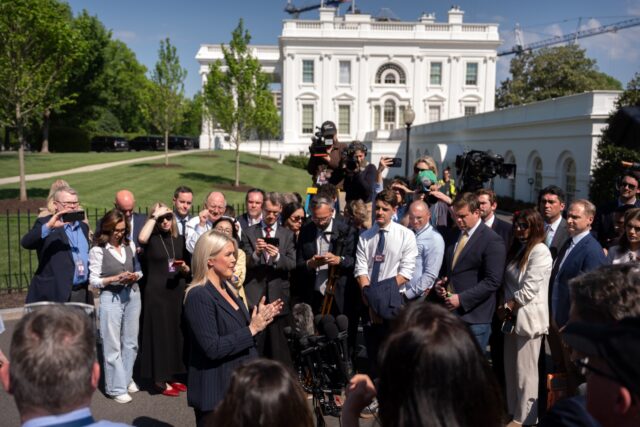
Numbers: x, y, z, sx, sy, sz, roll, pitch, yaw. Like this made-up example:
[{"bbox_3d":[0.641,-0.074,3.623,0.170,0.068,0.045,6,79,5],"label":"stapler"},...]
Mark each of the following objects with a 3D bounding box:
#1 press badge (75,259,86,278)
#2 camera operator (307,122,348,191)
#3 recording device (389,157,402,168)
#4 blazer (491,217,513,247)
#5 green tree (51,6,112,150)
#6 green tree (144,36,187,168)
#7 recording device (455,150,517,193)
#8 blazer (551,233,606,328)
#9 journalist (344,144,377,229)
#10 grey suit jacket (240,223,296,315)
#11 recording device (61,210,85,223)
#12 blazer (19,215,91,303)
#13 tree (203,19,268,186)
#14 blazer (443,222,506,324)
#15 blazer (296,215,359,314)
[{"bbox_3d":[-2.035,0.460,4.836,0.080,0.160,0.020,-5,8,-38],"label":"press badge"},{"bbox_3d":[0.109,-0.073,5.900,0.600,1.780,0.500,3,7,20],"label":"camera operator"},{"bbox_3d":[0.620,-0.430,4.800,0.155,0.076,0.010,0,0,18],"label":"recording device"},{"bbox_3d":[1.445,0.409,4.850,0.490,0.780,0.300,5,8,33],"label":"blazer"},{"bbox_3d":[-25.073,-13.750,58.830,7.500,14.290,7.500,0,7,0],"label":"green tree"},{"bbox_3d":[-9.943,-7.120,36.500,3.000,8.300,3.000,0,6,0],"label":"green tree"},{"bbox_3d":[1.655,-0.409,5.689,0.580,0.420,0.300,3,7,25],"label":"recording device"},{"bbox_3d":[1.958,0.545,4.309,0.330,0.780,0.480,-3,7,-25],"label":"blazer"},{"bbox_3d":[0.406,0.130,5.700,0.580,1.700,0.500,4,7,27],"label":"journalist"},{"bbox_3d":[-0.435,0.466,4.805,0.490,0.790,0.380,0,7,-3],"label":"grey suit jacket"},{"bbox_3d":[-1.950,0.024,4.500,0.163,0.078,0.010,-6,3,-27],"label":"recording device"},{"bbox_3d":[-2.283,0.399,4.930,0.540,0.780,0.420,-6,9,-44],"label":"blazer"},{"bbox_3d":[-3.179,-4.192,21.665,2.500,6.300,2.500,0,7,0],"label":"tree"},{"bbox_3d":[1.189,0.443,4.350,0.340,0.790,0.490,-5,8,-38],"label":"blazer"},{"bbox_3d":[0.046,0.432,4.731,0.520,0.820,0.400,1,7,6],"label":"blazer"}]

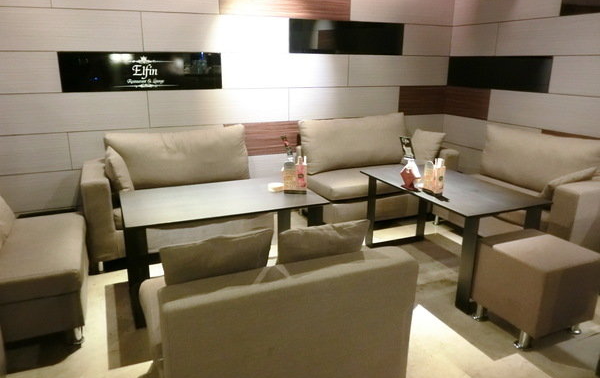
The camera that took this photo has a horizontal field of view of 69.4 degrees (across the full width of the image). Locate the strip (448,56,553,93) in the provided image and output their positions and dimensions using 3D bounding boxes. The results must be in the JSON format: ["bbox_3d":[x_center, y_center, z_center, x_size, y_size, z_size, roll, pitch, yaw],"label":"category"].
[{"bbox_3d":[1.896,-1.133,4.231,0.030,0.309,1.242,-7,18,-22],"label":"strip"}]

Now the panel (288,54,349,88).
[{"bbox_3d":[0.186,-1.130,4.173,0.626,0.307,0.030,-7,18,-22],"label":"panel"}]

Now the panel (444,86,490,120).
[{"bbox_3d":[1.768,-0.917,4.574,0.030,0.307,0.626,-7,18,-22],"label":"panel"}]

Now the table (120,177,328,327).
[{"bbox_3d":[-0.511,0.363,2.888,1.188,0.648,0.675,-7,18,-22],"label":"table"}]

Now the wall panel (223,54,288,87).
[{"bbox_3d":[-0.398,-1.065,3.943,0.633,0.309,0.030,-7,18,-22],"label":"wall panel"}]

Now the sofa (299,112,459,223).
[{"bbox_3d":[0.736,-0.197,4.162,1.351,0.921,0.731,-7,18,-22],"label":"sofa"}]

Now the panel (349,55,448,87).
[{"bbox_3d":[1.053,-1.230,4.532,1.250,0.307,0.030,-7,18,-22],"label":"panel"}]

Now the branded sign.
[{"bbox_3d":[-1.264,-0.963,3.572,1.253,0.307,0.030,-7,18,-22],"label":"branded sign"}]

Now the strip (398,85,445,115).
[{"bbox_3d":[1.341,-0.969,4.753,0.626,0.309,0.030,-7,18,-22],"label":"strip"}]

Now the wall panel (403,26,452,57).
[{"bbox_3d":[1.344,-1.561,4.579,0.629,0.309,0.030,-7,18,-22],"label":"wall panel"}]

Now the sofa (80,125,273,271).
[{"bbox_3d":[-0.954,0.006,3.465,1.345,0.903,0.731,-7,18,-22],"label":"sofa"}]

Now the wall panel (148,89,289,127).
[{"bbox_3d":[-0.692,-0.735,3.897,1.268,0.307,0.030,-7,18,-22],"label":"wall panel"}]

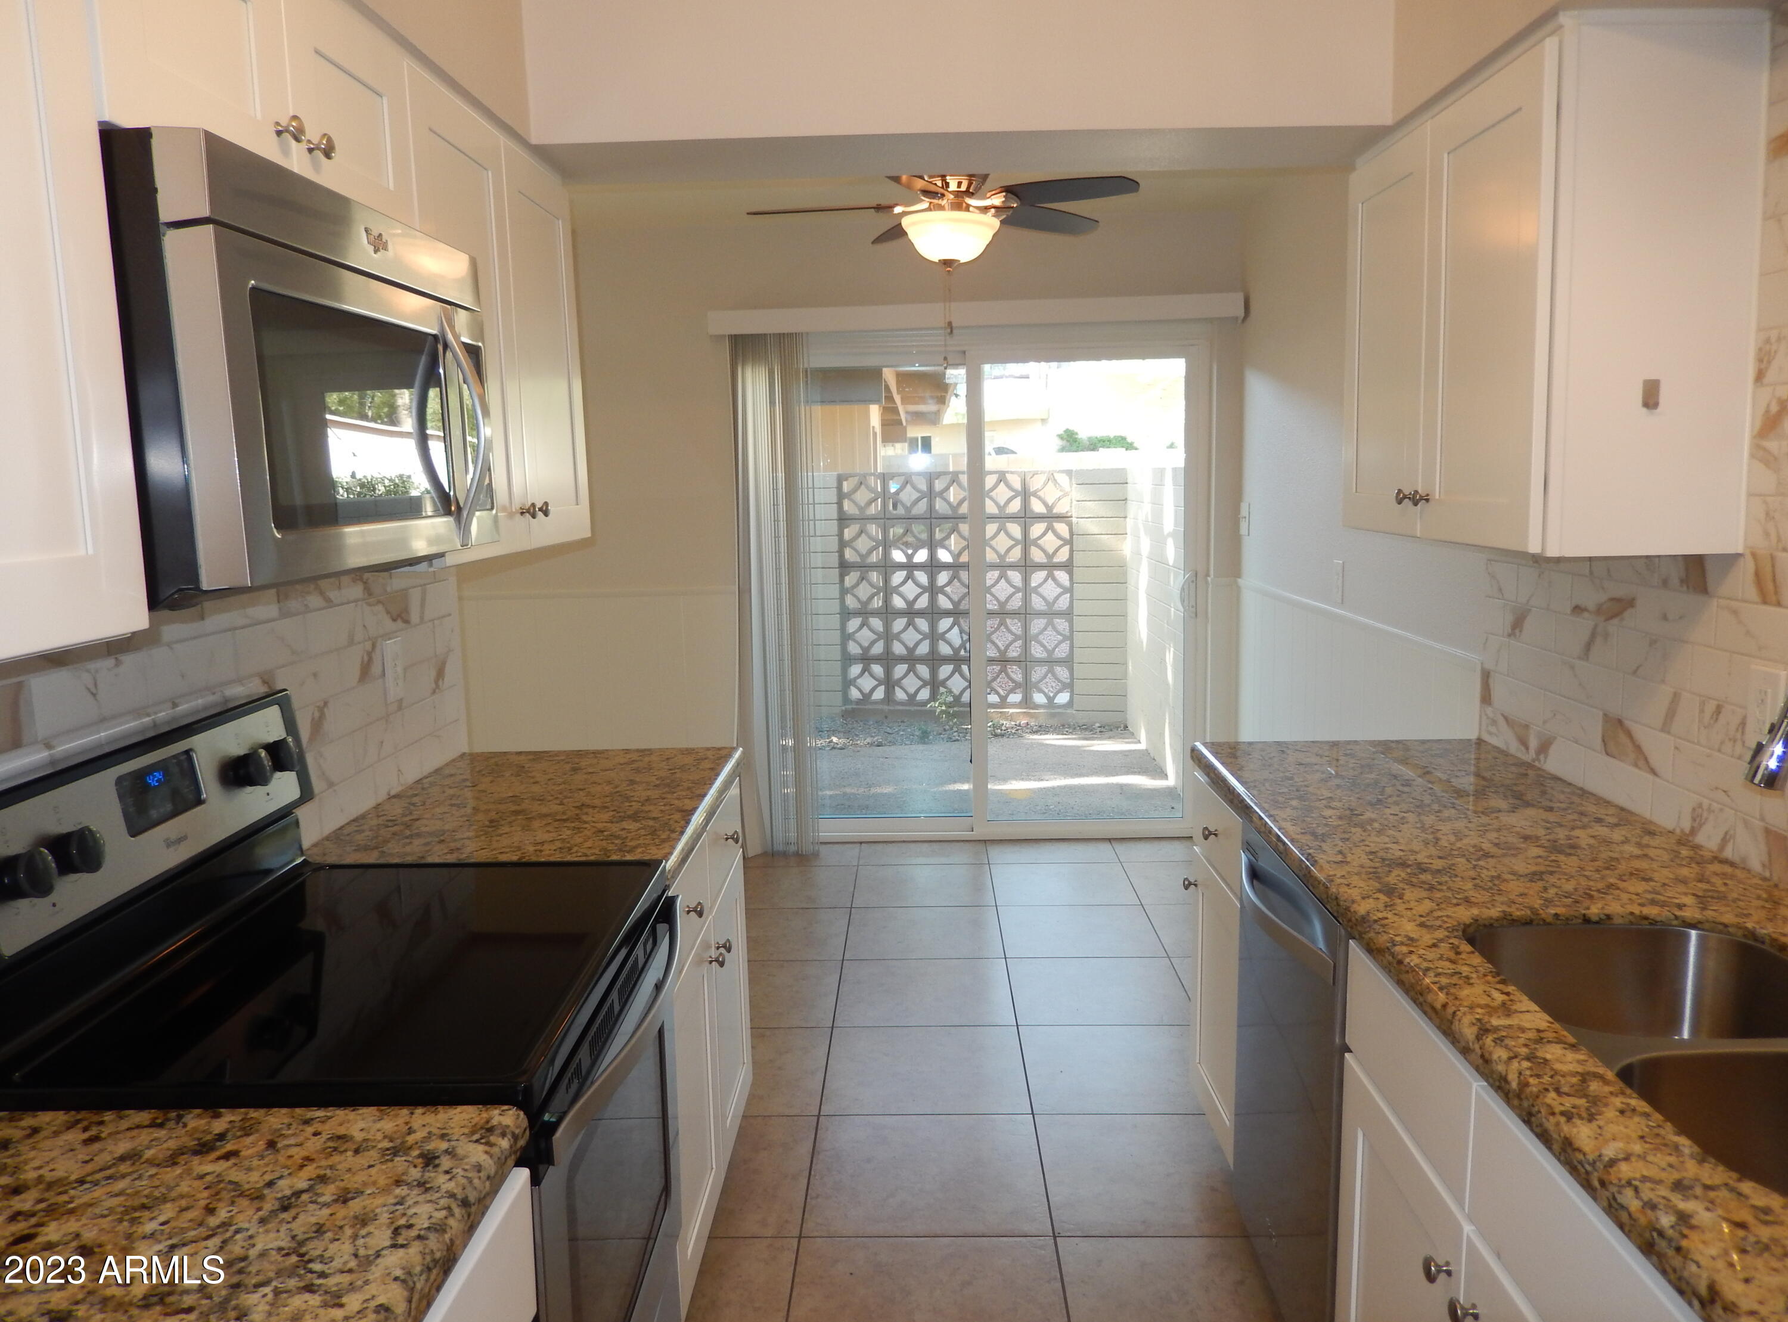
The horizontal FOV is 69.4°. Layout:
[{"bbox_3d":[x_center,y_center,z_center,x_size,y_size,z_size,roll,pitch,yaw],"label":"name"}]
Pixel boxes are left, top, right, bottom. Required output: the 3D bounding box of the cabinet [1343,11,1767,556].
[{"bbox_3d":[1.119,-0.609,2.334,0.316,0.779,0.874,-1,8,1],"label":"cabinet"}]

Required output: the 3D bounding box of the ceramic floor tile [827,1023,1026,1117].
[{"bbox_3d":[0.082,1.039,3.285,0.503,0.010,0.495,-1,8,1],"label":"ceramic floor tile"}]

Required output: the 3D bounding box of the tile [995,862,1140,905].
[{"bbox_3d":[0.627,0.835,4.822,0.513,0.012,0.501,-1,8,1],"label":"tile"}]

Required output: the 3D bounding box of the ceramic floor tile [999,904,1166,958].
[{"bbox_3d":[0.607,0.891,4.253,0.503,0.010,0.495,-1,8,1],"label":"ceramic floor tile"}]

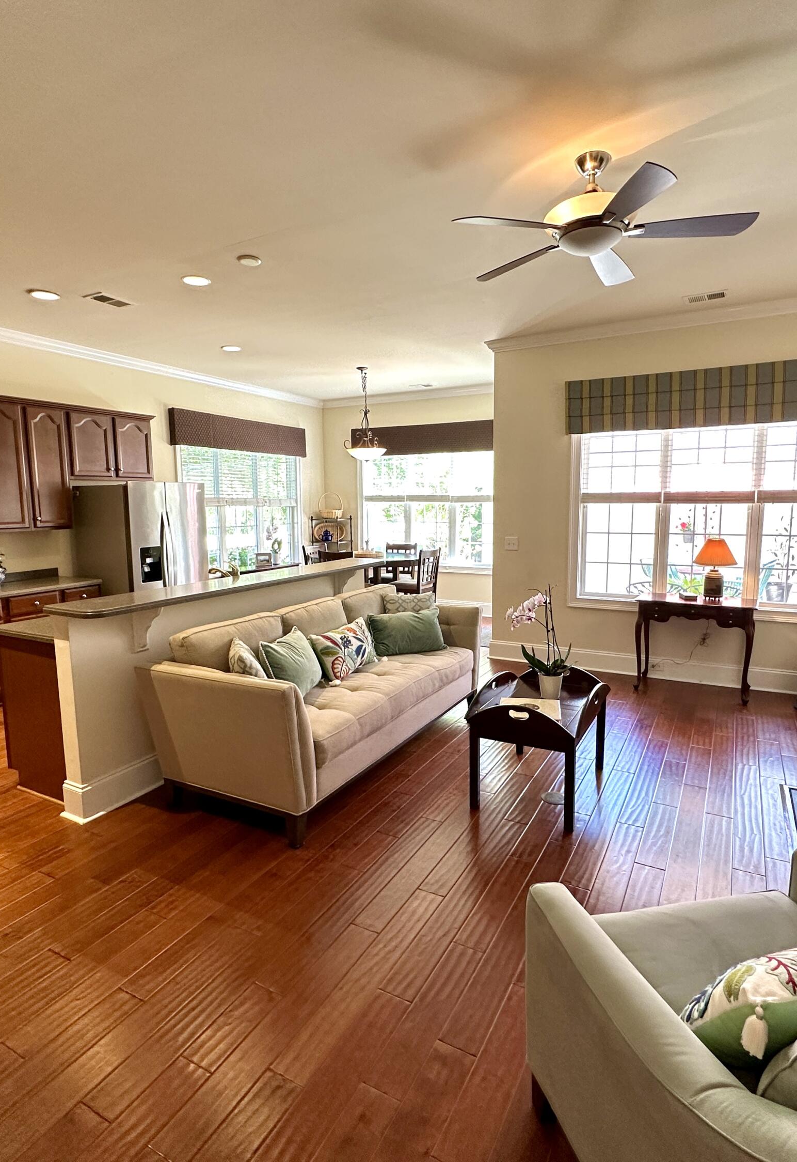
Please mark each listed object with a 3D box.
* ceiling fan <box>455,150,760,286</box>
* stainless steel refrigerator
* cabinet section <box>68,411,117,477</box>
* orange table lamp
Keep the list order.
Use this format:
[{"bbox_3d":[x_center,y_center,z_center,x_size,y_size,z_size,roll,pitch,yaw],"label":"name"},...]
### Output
[{"bbox_3d":[0.860,-1.662,2.814,1.280,0.410,1.280,4,8,29],"label":"ceiling fan"},{"bbox_3d":[-2.457,-0.034,6.005,0.880,1.770,0.850,4,8,29],"label":"stainless steel refrigerator"},{"bbox_3d":[-2.971,-1.258,5.864,0.320,0.592,0.489,4,8,29],"label":"cabinet section"},{"bbox_3d":[2.546,-0.085,5.025,0.320,0.527,0.320,4,8,29],"label":"orange table lamp"}]

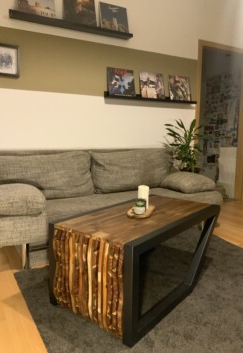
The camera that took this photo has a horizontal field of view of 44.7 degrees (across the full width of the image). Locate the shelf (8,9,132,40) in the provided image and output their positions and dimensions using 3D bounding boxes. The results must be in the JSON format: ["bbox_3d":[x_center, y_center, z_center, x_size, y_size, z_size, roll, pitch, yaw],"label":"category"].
[{"bbox_3d":[-0.415,-1.416,2.754,1.160,0.070,0.120,-4,9,-29],"label":"shelf"}]

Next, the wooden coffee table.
[{"bbox_3d":[0.137,0.430,1.737,0.527,0.437,0.959,6,9,38],"label":"wooden coffee table"}]

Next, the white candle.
[{"bbox_3d":[0.133,0.129,1.781,0.066,0.133,0.066,0,8,0],"label":"white candle"}]

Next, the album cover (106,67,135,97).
[{"bbox_3d":[0.003,-0.968,3.068,0.310,0.305,0.014,-4,-4,-29],"label":"album cover"}]

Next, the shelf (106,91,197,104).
[{"bbox_3d":[0.361,-0.867,3.260,1.160,0.070,0.120,-4,9,-29],"label":"shelf"}]

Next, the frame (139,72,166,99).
[{"bbox_3d":[0.348,-0.992,3.256,0.310,0.305,0.014,-4,-4,-29],"label":"frame"}]

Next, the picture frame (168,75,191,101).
[{"bbox_3d":[0.686,-1.015,3.442,0.310,0.305,0.014,-4,-4,-29],"label":"picture frame"}]

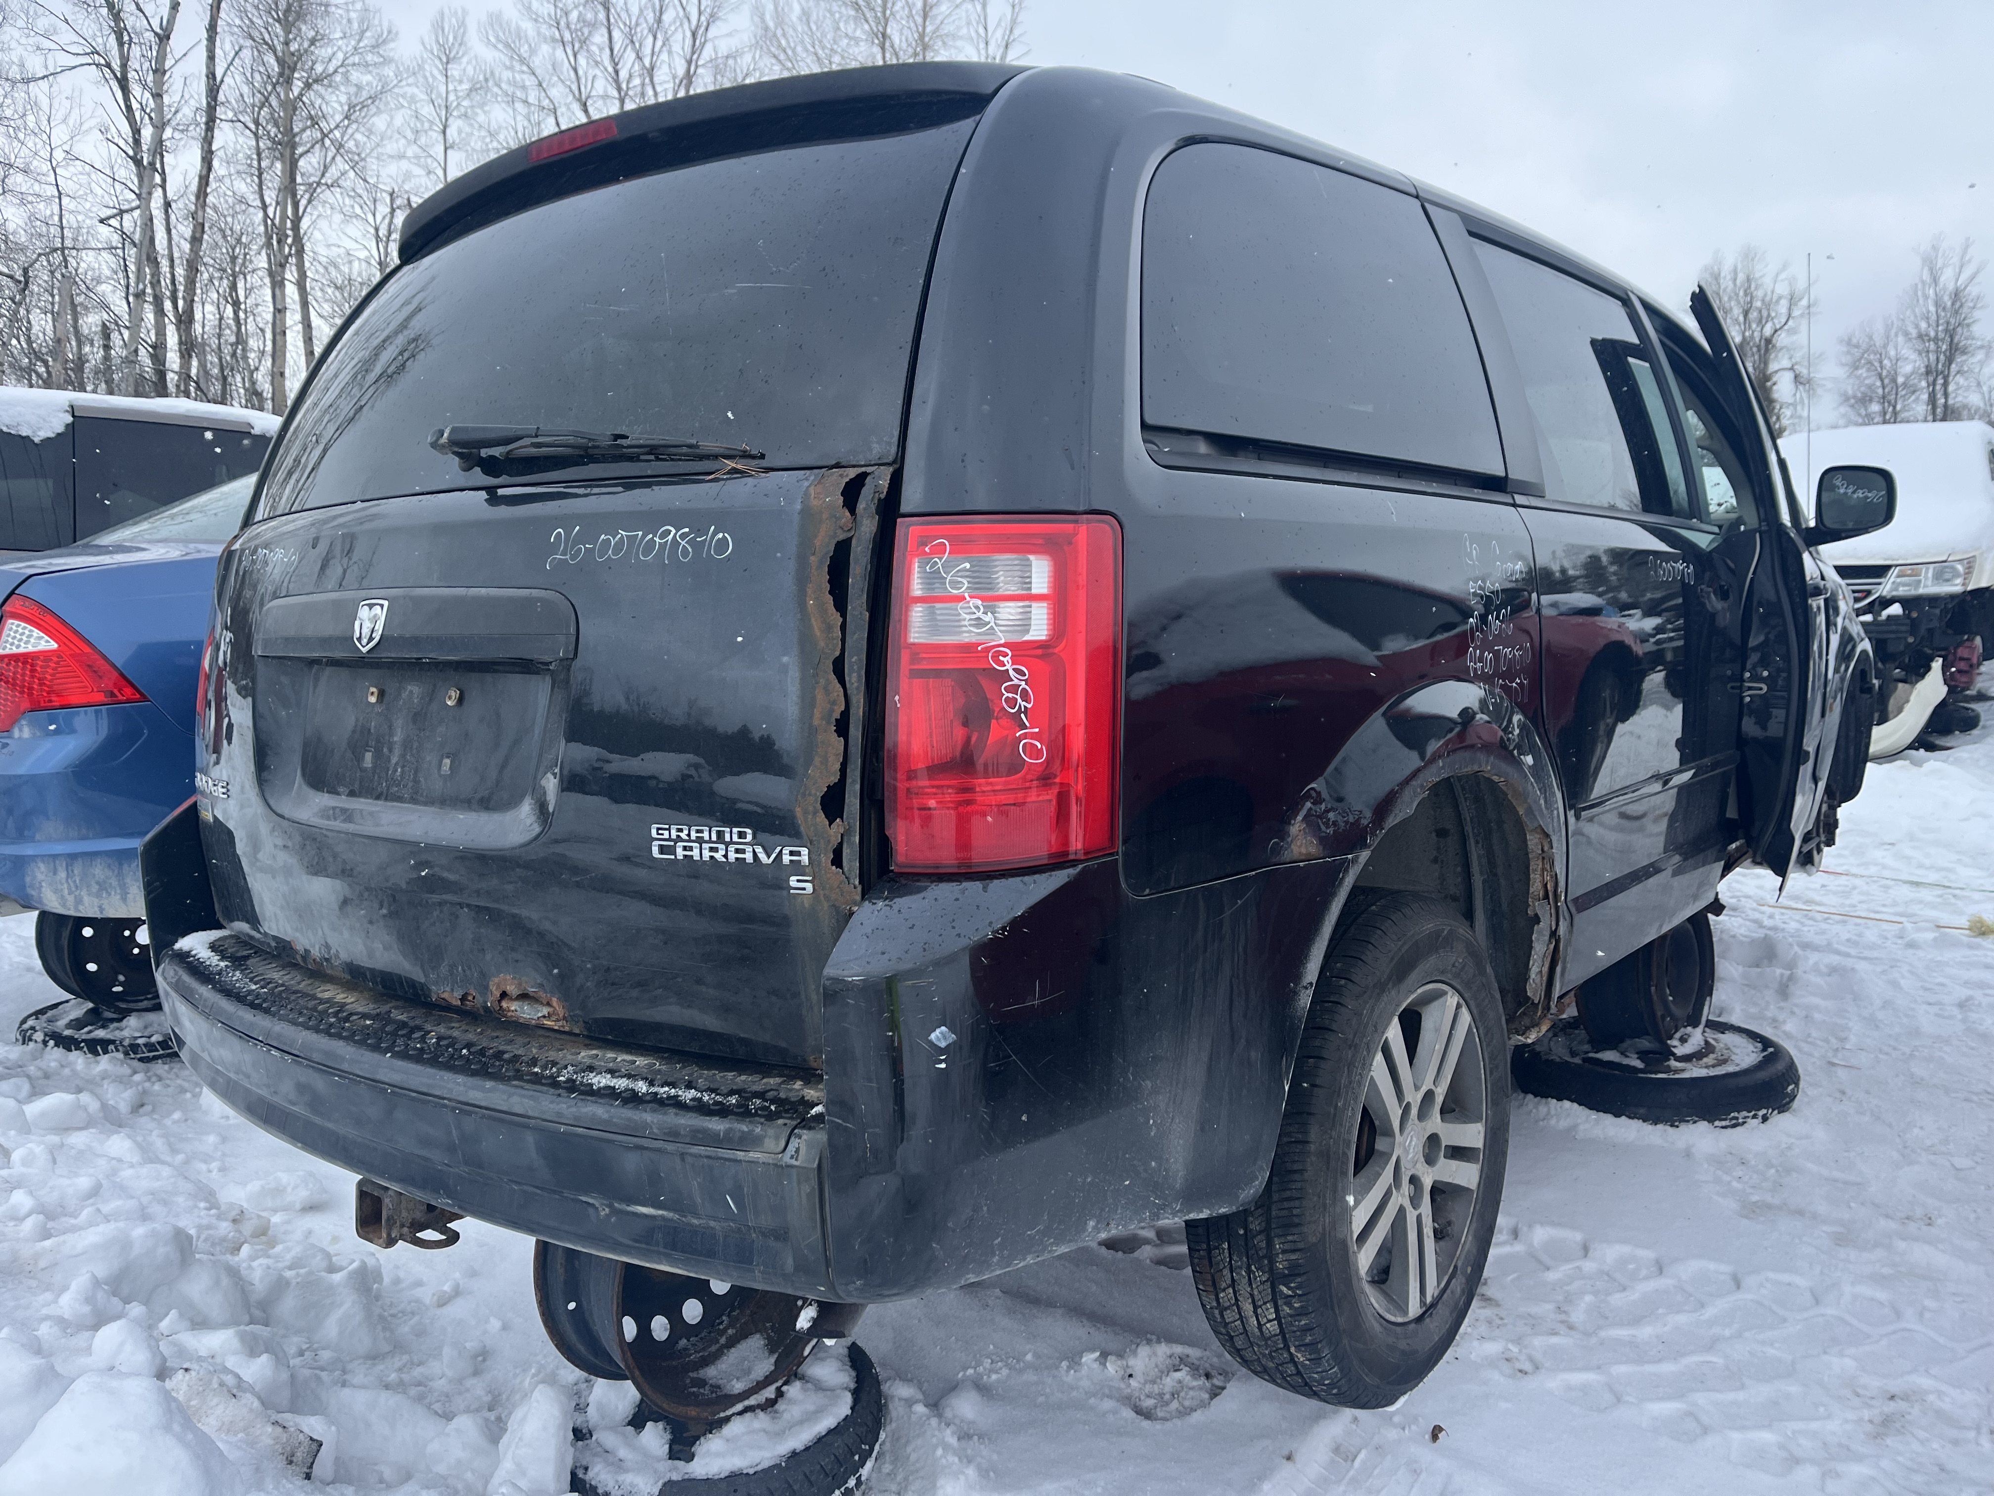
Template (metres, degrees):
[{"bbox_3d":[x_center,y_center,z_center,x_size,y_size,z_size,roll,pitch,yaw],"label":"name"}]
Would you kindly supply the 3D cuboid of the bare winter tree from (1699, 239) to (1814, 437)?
[{"bbox_3d":[22.866,-9.163,45.498,3.800,12.000,3.800,0,5,0],"label":"bare winter tree"}]

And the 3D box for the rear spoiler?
[{"bbox_3d":[-0.507,-0.806,2.080,1.260,0.130,0.230,3,6,38],"label":"rear spoiler"}]

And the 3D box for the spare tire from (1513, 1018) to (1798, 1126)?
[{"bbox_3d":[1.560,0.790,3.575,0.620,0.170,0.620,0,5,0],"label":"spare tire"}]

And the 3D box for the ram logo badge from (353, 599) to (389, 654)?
[{"bbox_3d":[-0.755,-0.146,1.812,0.058,0.067,0.012,3,-9,38],"label":"ram logo badge"}]

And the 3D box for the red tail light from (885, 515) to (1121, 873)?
[{"bbox_3d":[0.012,-0.054,1.473,0.215,0.338,0.125,2,6,30],"label":"red tail light"}]

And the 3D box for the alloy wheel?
[{"bbox_3d":[0.537,0.567,2.176,0.180,0.466,0.466,3,6,38],"label":"alloy wheel"}]

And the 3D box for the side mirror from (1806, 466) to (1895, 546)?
[{"bbox_3d":[2.173,-0.614,3.805,0.215,0.205,0.140,3,6,34],"label":"side mirror"}]

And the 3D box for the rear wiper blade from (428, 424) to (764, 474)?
[{"bbox_3d":[-0.459,-0.327,1.670,0.525,0.055,0.055,8,-8,30],"label":"rear wiper blade"}]

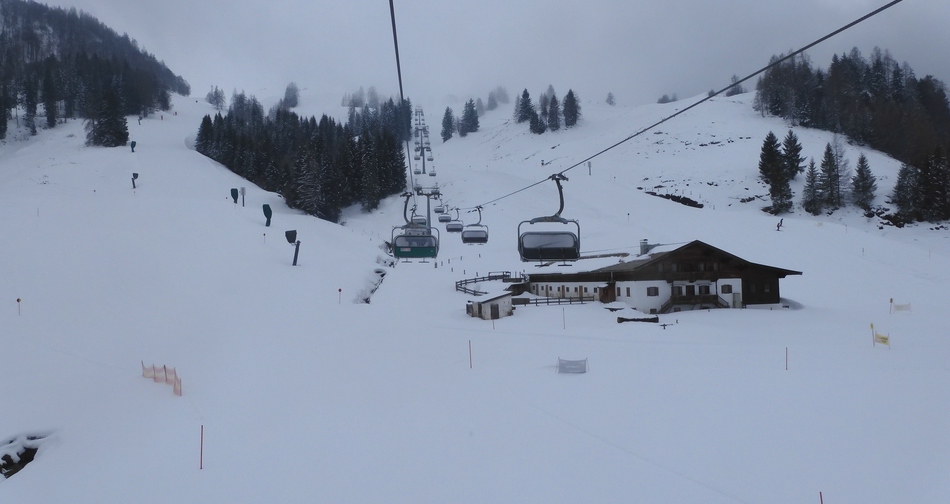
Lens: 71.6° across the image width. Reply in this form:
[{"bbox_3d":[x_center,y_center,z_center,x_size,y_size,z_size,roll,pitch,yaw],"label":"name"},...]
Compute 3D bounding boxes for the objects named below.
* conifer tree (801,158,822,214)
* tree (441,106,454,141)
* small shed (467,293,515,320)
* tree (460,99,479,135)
[{"bbox_3d":[84.317,-16.412,165.000,5.240,14.030,5.240,-3,-2,27],"label":"conifer tree"},{"bbox_3d":[-15.243,-71.226,365.000,7.370,18.850,7.370,-2,-2,-2],"label":"tree"},{"bbox_3d":[1.897,6.806,83.300,3.900,3.300,5.600,-1,-3,-17],"label":"small shed"},{"bbox_3d":[-3.049,-75.106,365.000,9.480,19.950,9.480,-2,-2,0],"label":"tree"}]

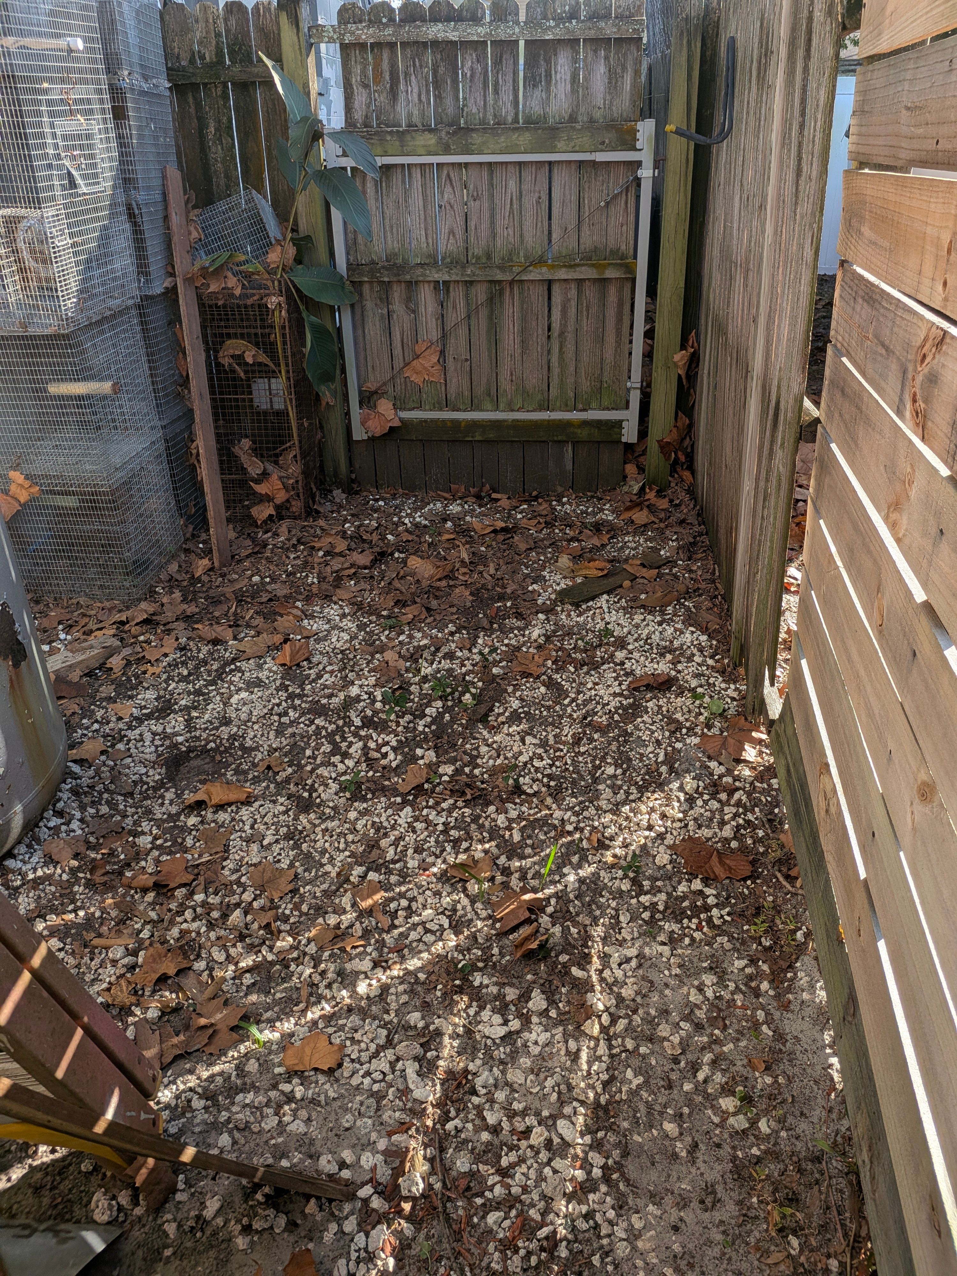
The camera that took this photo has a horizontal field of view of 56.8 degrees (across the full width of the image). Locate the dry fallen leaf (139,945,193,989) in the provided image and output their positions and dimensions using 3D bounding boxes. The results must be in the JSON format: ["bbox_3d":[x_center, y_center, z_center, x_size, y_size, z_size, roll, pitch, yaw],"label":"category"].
[{"bbox_3d":[-0.552,0.576,1.558,0.090,0.035,0.076,-2,27,0],"label":"dry fallen leaf"}]

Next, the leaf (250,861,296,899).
[{"bbox_3d":[-0.401,0.473,1.739,0.097,0.025,0.089,16,33,29],"label":"leaf"}]

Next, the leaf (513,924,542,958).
[{"bbox_3d":[0.088,0.537,1.567,0.070,0.040,0.036,-25,36,-36],"label":"leaf"}]

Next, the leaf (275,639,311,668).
[{"bbox_3d":[-0.529,0.039,2.541,0.099,0.045,0.116,21,36,36],"label":"leaf"}]

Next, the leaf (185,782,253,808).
[{"bbox_3d":[-0.580,0.347,1.983,0.150,0.045,0.057,-2,27,0],"label":"leaf"}]

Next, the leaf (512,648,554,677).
[{"bbox_3d":[0.157,0.063,2.498,0.124,0.030,0.143,-2,27,0],"label":"leaf"}]

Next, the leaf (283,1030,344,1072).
[{"bbox_3d":[-0.259,0.651,1.391,0.099,0.030,0.074,-2,28,0],"label":"leaf"}]

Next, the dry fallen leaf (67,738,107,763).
[{"bbox_3d":[-0.950,0.271,2.142,0.112,0.040,0.077,-2,28,0],"label":"dry fallen leaf"}]

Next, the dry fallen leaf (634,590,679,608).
[{"bbox_3d":[0.564,-0.116,2.764,0.160,0.030,0.065,-15,31,-23],"label":"dry fallen leaf"}]

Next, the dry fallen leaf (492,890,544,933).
[{"bbox_3d":[0.073,0.494,1.648,0.105,0.040,0.086,-10,29,-15],"label":"dry fallen leaf"}]

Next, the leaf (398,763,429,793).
[{"bbox_3d":[-0.148,0.320,2.028,0.054,0.030,0.091,8,29,17],"label":"leaf"}]

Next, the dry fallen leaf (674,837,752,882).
[{"bbox_3d":[0.455,0.429,1.737,0.160,0.045,0.100,20,35,35],"label":"dry fallen leaf"}]

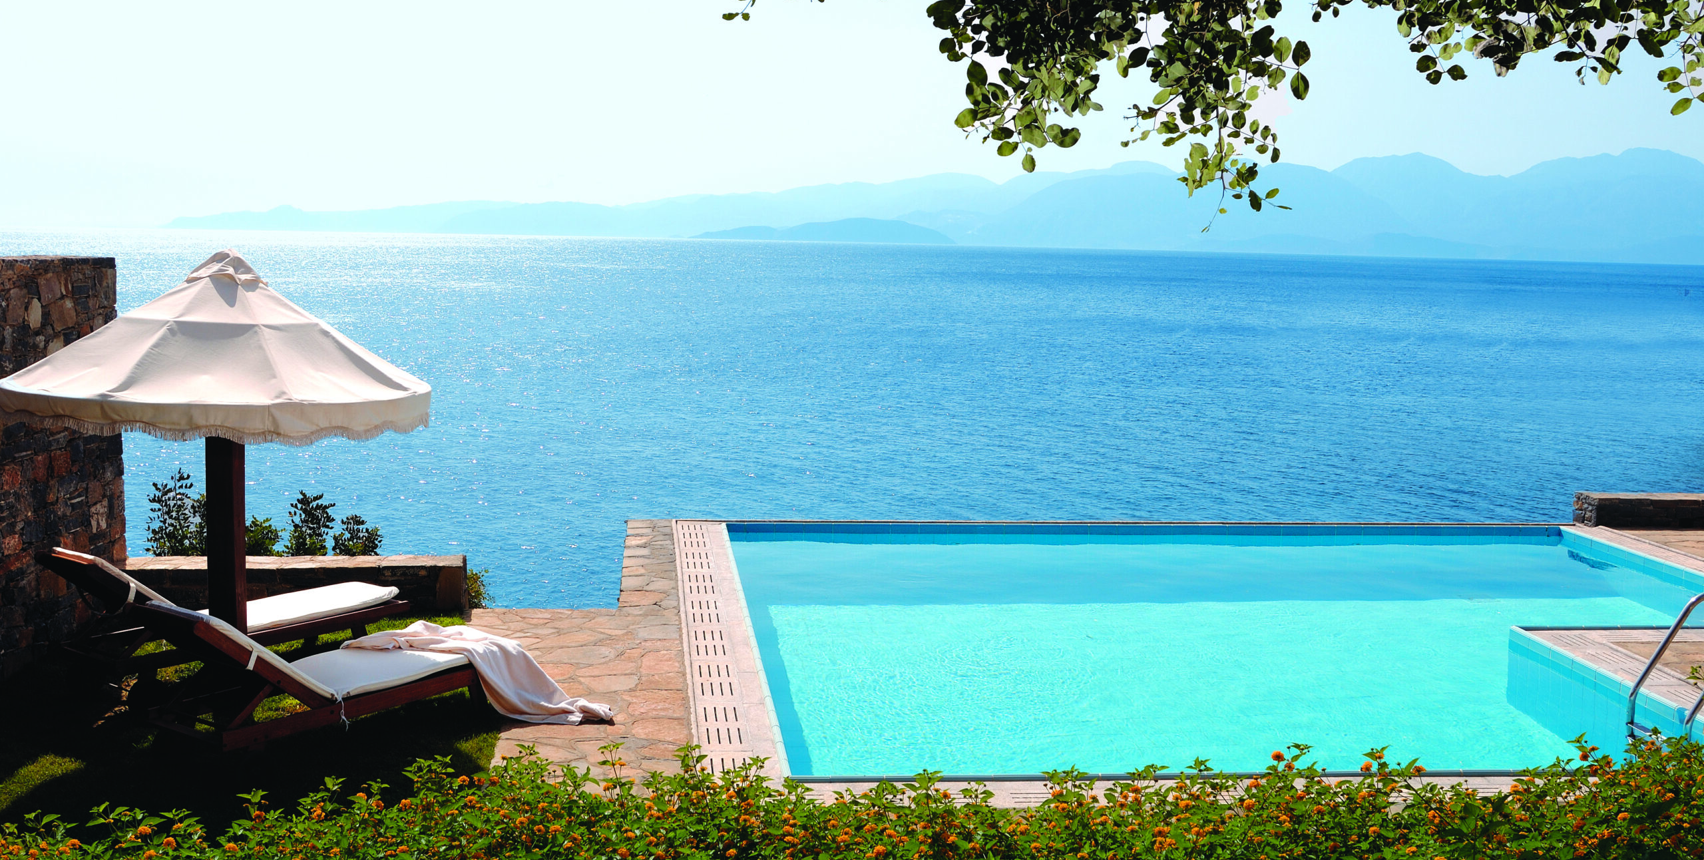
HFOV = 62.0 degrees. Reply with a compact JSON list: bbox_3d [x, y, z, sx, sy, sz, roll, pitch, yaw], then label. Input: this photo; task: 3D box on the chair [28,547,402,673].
[{"bbox_3d":[-3.875,1.091,9.006,0.630,0.910,1.990,7,10,39],"label":"chair"}]

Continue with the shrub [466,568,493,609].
[{"bbox_3d":[-2.973,1.253,11.169,0.480,0.500,0.450,1,8,0],"label":"shrub"}]

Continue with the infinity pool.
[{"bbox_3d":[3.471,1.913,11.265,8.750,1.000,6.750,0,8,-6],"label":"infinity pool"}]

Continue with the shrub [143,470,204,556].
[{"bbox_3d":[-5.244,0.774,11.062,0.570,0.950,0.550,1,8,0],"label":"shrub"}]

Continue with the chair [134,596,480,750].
[{"bbox_3d":[-2.800,1.263,7.876,0.630,0.910,1.970,7,10,38],"label":"chair"}]

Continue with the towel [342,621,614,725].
[{"bbox_3d":[-2.204,1.424,8.473,1.600,0.450,0.620,3,8,15],"label":"towel"}]

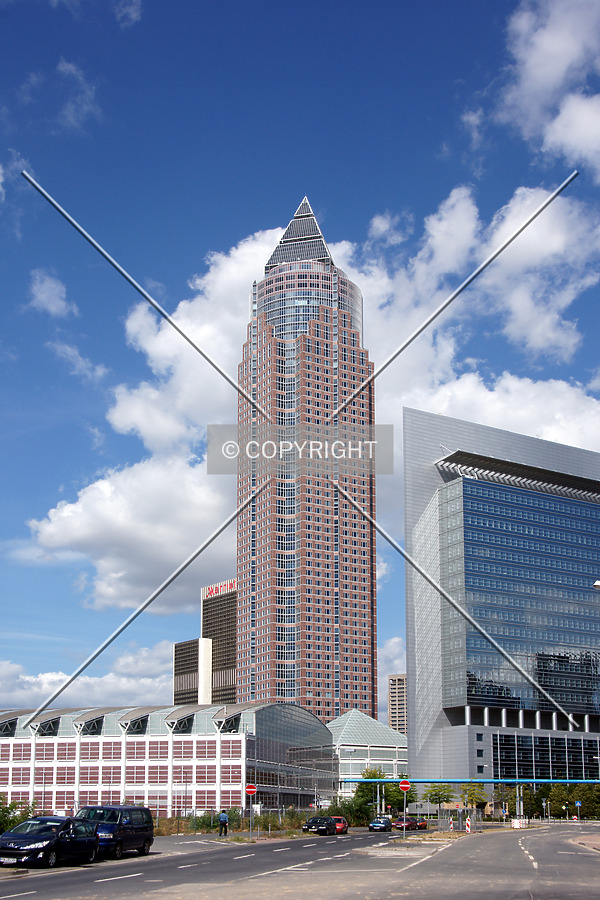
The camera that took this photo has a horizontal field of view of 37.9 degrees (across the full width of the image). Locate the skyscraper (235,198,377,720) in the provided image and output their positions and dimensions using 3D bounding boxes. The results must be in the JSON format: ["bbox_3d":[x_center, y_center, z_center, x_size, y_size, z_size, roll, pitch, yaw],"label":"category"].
[{"bbox_3d":[2.682,5.276,345.023,42.000,256.000,42.000,12,-25,-27],"label":"skyscraper"}]

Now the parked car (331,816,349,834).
[{"bbox_3d":[2.946,30.902,72.000,1.690,1.430,4.050,-5,-21,12],"label":"parked car"}]

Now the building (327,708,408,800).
[{"bbox_3d":[18.599,103.363,288.000,34.000,33.500,34.000,12,-25,-27],"label":"building"}]

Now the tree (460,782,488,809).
[{"bbox_3d":[30.880,62.096,155.000,5.000,7.000,5.000,0,-20,0],"label":"tree"}]

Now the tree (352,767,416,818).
[{"bbox_3d":[13.328,54.339,138.000,9.800,7.800,8.500,0,-20,0],"label":"tree"}]

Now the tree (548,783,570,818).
[{"bbox_3d":[46.864,63.388,158.000,4.000,6.100,4.000,0,-22,0],"label":"tree"}]

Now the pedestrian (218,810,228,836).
[{"bbox_3d":[-5.290,25.793,60.500,0.550,1.730,0.360,-3,-21,7],"label":"pedestrian"}]

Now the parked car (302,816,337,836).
[{"bbox_3d":[1.640,29.750,69.300,1.750,1.430,4.400,-5,-23,13],"label":"parked car"}]

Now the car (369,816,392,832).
[{"bbox_3d":[7.554,35.128,82.000,1.700,1.430,4.150,-4,-21,11],"label":"car"}]

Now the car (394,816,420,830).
[{"bbox_3d":[11.000,38.850,91.200,1.700,1.420,4.250,-8,-24,19],"label":"car"}]

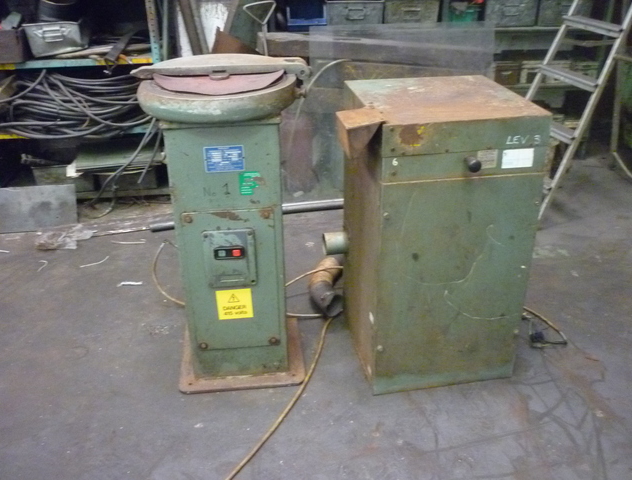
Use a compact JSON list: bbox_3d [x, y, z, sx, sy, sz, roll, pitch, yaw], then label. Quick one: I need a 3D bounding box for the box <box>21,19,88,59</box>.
[{"bbox_3d":[-1.322,-1.053,3.156,0.275,0.161,0.272,-5,27,-8],"label":"box"}]

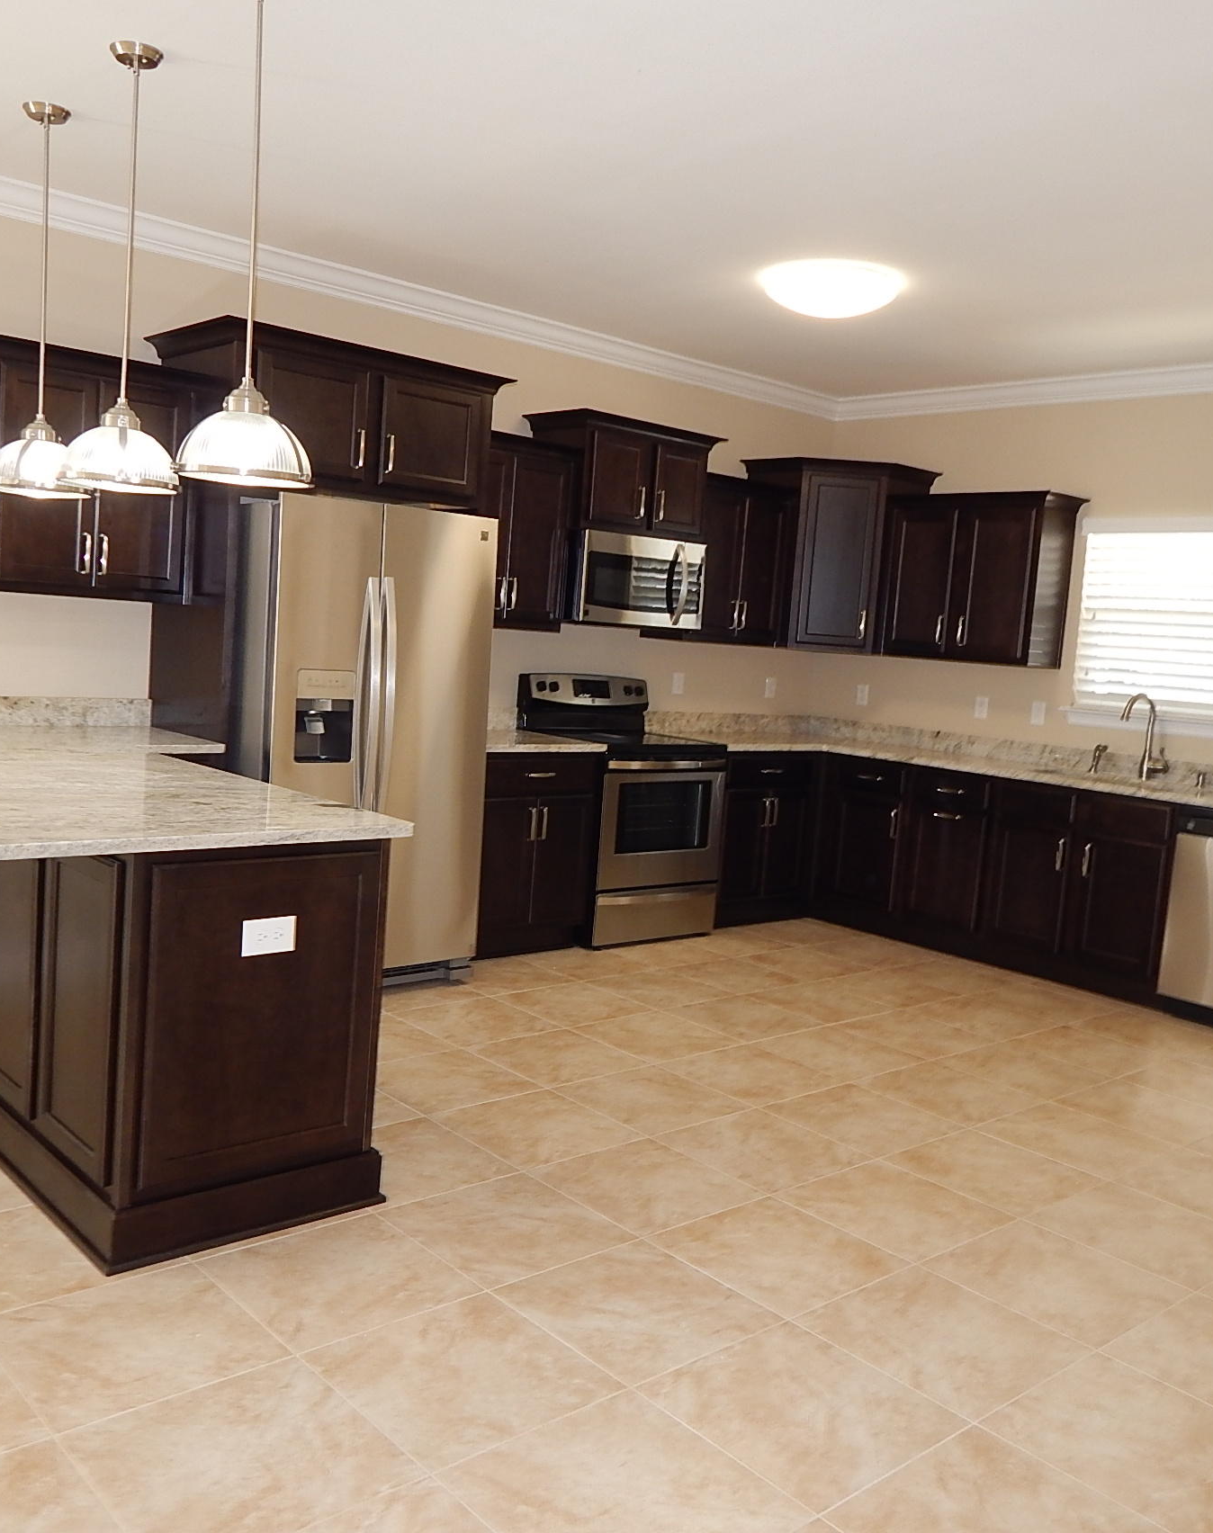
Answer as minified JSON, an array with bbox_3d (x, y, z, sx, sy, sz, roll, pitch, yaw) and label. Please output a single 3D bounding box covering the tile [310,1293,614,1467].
[{"bbox_3d":[-0.274,1.159,2.588,0.447,0.010,0.447,-1,8,-42],"label":"tile"}]

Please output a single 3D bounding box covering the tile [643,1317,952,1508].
[{"bbox_3d":[0.362,1.191,2.516,0.443,0.010,0.443,-1,8,-42],"label":"tile"}]

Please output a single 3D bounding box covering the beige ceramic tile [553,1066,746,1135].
[{"bbox_3d":[0.139,1.027,4.170,0.447,0.010,0.447,-1,8,-42],"label":"beige ceramic tile"}]

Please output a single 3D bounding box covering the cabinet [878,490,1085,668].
[{"bbox_3d":[1.824,-0.918,6.717,0.409,0.798,0.951,-1,8,-42],"label":"cabinet"}]

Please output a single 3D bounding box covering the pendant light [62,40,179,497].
[{"bbox_3d":[-1.180,-1.226,3.353,0.296,1.055,0.296,-1,8,-42],"label":"pendant light"}]

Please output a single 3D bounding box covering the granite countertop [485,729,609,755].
[{"bbox_3d":[-0.468,-0.108,5.754,0.762,0.034,0.623,-1,8,-42],"label":"granite countertop"}]

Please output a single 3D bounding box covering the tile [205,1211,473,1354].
[{"bbox_3d":[-0.565,1.084,2.878,0.443,0.010,0.443,-1,8,-42],"label":"tile"}]

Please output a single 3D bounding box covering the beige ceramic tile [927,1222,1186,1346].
[{"bbox_3d":[1.030,1.179,3.114,0.443,0.010,0.443,-1,8,-42],"label":"beige ceramic tile"}]

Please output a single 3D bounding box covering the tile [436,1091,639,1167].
[{"bbox_3d":[-0.196,1.016,3.807,0.443,0.010,0.443,-1,8,-42],"label":"tile"}]

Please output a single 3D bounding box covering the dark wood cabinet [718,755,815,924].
[{"bbox_3d":[0.591,0.328,6.898,0.716,0.874,0.625,-1,8,-42],"label":"dark wood cabinet"}]

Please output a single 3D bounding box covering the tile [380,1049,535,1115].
[{"bbox_3d":[-0.502,0.976,4.202,0.447,0.010,0.447,-1,8,-42],"label":"tile"}]

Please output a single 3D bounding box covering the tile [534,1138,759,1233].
[{"bbox_3d":[0.104,1.083,3.507,0.450,0.010,0.450,-1,8,-42],"label":"tile"}]

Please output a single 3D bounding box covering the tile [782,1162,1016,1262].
[{"bbox_3d":[0.740,1.134,3.480,0.450,0.010,0.450,-1,8,-42],"label":"tile"}]

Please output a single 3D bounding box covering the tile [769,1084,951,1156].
[{"bbox_3d":[0.777,1.071,4.117,0.450,0.010,0.450,-1,8,-42],"label":"tile"}]

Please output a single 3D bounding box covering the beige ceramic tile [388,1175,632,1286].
[{"bbox_3d":[-0.233,1.088,3.206,0.450,0.010,0.450,-1,8,-42],"label":"beige ceramic tile"}]

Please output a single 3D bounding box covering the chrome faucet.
[{"bbox_3d":[2.382,-0.123,6.002,0.272,0.392,0.136,-1,8,-42],"label":"chrome faucet"}]

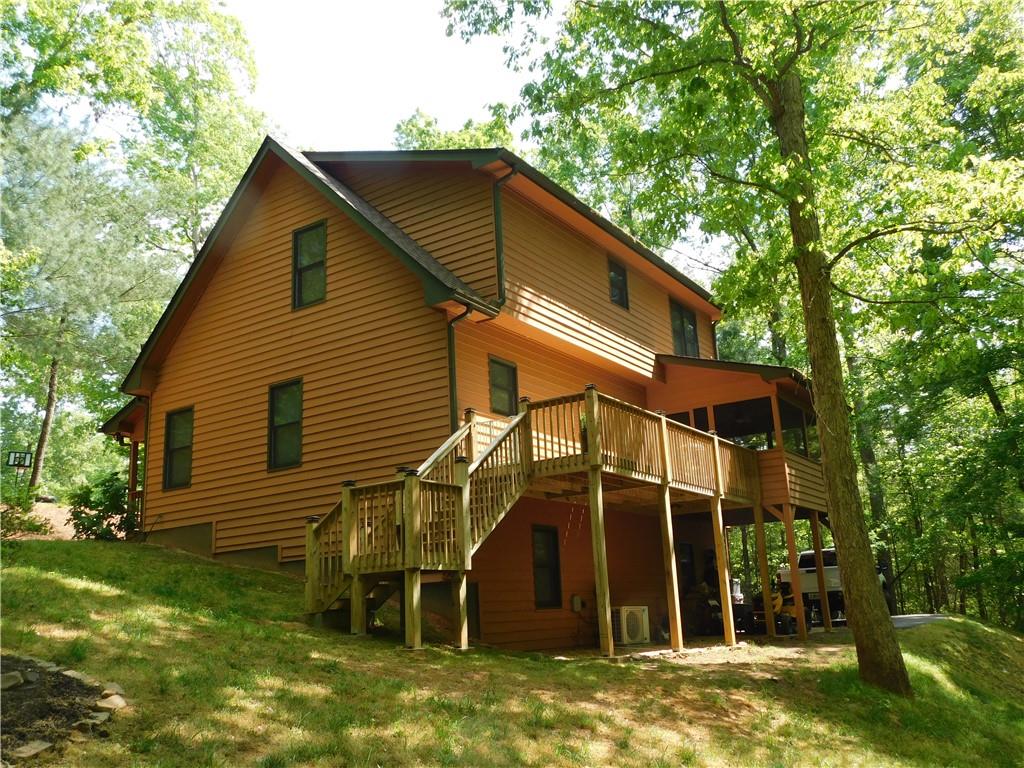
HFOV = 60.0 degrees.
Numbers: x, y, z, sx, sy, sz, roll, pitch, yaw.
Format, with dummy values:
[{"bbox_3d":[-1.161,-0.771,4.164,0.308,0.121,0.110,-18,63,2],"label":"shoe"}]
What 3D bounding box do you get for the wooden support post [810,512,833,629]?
[{"bbox_3d":[6.866,4.126,19.768,0.145,2.619,0.145,-12,-17,32],"label":"wooden support post"}]

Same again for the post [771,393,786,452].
[{"bbox_3d":[5.683,0.816,19.030,0.145,1.293,0.145,-12,-17,32],"label":"post"}]

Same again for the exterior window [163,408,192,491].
[{"bbox_3d":[-6.730,1.311,17.915,0.893,1.635,0.100,-12,-17,32],"label":"exterior window"}]

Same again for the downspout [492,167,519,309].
[{"bbox_3d":[-0.035,-2.544,15.364,0.442,2.475,0.122,-12,-17,32],"label":"downspout"}]

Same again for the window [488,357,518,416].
[{"bbox_3d":[-0.134,0.049,15.696,0.100,1.022,0.884,-12,-17,32],"label":"window"}]

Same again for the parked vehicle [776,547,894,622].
[{"bbox_3d":[9.300,5.810,25.479,2.050,1.980,5.900,-10,-16,26],"label":"parked vehicle"}]

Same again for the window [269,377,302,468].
[{"bbox_3d":[-4.161,0.758,16.285,0.890,1.646,0.100,-12,-17,32],"label":"window"}]

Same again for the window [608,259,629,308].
[{"bbox_3d":[2.343,-2.186,19.410,0.100,1.094,0.884,-12,-17,32],"label":"window"}]

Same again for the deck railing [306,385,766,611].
[{"bbox_3d":[1.261,2.177,15.391,2.950,3.072,10.166,-12,-17,32],"label":"deck railing"}]

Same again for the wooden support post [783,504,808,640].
[{"bbox_3d":[5.835,3.825,18.246,0.145,2.702,0.145,-12,-17,32],"label":"wooden support post"}]

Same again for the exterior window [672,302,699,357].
[{"bbox_3d":[4.355,-1.242,22.260,0.100,1.569,1.657,-12,-17,32],"label":"exterior window"}]

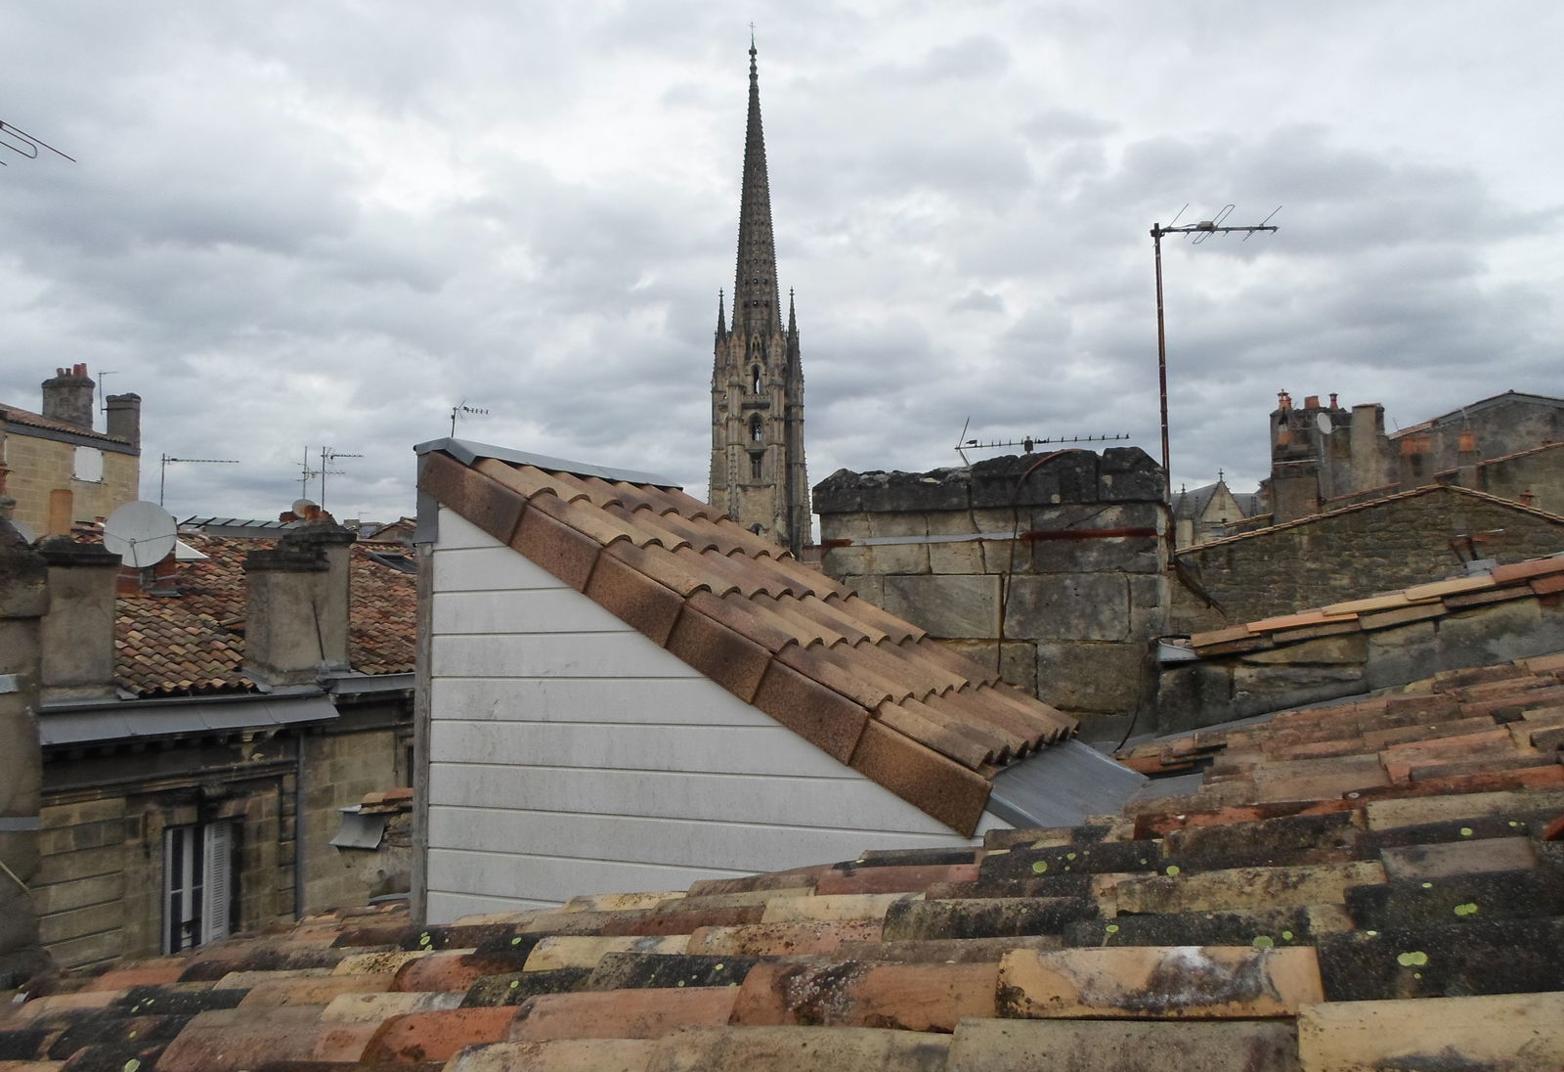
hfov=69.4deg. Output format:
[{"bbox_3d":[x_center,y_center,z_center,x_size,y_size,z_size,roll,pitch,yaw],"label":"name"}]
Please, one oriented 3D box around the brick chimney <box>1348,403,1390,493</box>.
[{"bbox_3d":[14.154,-2.108,27.259,0.740,2.150,0.620,-4,-6,30],"label":"brick chimney"}]

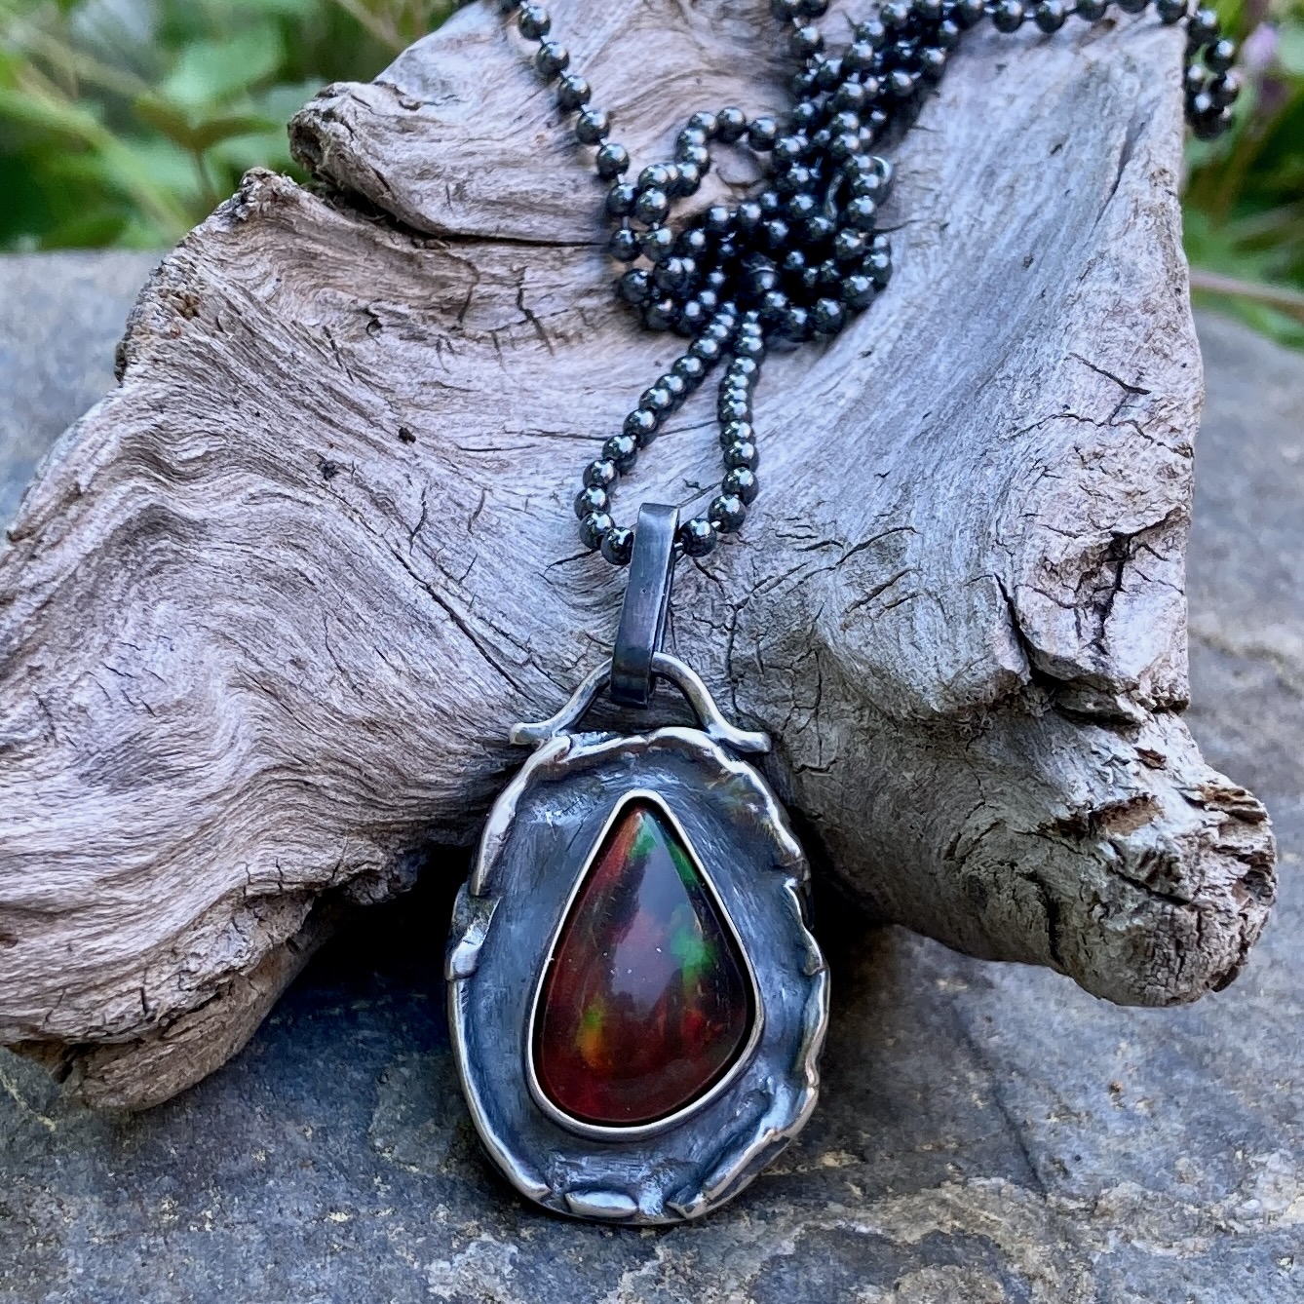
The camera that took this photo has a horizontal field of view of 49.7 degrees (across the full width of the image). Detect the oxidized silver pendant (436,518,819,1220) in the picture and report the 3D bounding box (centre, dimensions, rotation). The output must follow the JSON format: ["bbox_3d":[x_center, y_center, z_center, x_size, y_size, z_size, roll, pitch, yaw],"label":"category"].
[{"bbox_3d":[-0.001,0.013,0.104,0.027,0.007,0.054,2,65,1],"label":"oxidized silver pendant"}]

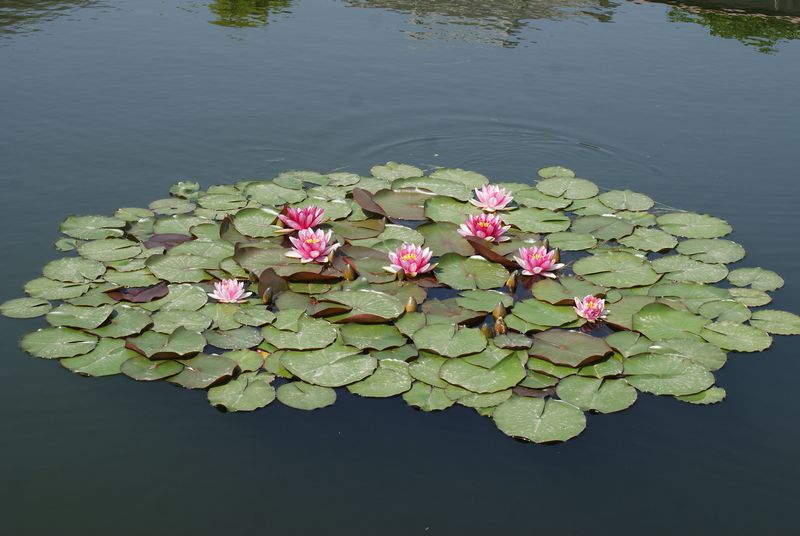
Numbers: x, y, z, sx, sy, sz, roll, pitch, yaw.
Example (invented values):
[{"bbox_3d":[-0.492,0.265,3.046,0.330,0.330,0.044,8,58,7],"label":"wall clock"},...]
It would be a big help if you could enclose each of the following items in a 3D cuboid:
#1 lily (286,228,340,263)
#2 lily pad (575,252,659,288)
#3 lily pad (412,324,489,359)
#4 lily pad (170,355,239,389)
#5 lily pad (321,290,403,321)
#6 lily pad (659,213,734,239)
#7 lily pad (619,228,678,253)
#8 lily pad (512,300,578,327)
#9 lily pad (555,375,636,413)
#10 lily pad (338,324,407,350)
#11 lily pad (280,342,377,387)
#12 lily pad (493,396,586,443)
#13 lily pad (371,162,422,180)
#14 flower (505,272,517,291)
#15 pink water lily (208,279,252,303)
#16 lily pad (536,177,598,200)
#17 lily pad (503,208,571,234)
[{"bbox_3d":[-0.233,-0.071,4.481,0.145,0.061,0.145,0,24,0],"label":"lily"},{"bbox_3d":[0.553,0.005,4.226,0.228,0.025,0.228,0,23,0],"label":"lily pad"},{"bbox_3d":[0.114,0.166,3.818,0.172,0.028,0.177,0,23,0],"label":"lily pad"},{"bbox_3d":[-0.438,0.227,3.704,0.169,0.030,0.176,0,23,0],"label":"lily pad"},{"bbox_3d":[-0.100,0.100,4.187,0.228,0.045,0.195,6,24,14],"label":"lily pad"},{"bbox_3d":[0.837,-0.120,4.736,0.216,0.020,0.197,0,23,0],"label":"lily pad"},{"bbox_3d":[0.680,-0.074,4.569,0.164,0.018,0.155,0,24,0],"label":"lily pad"},{"bbox_3d":[0.372,0.115,4.267,0.167,0.020,0.156,0,24,0],"label":"lily pad"},{"bbox_3d":[0.456,0.293,3.866,0.181,0.020,0.169,0,24,0],"label":"lily pad"},{"bbox_3d":[-0.064,0.164,4.046,0.160,0.035,0.155,0,23,0],"label":"lily pad"},{"bbox_3d":[-0.169,0.232,3.996,0.227,0.025,0.212,0,24,0],"label":"lily pad"},{"bbox_3d":[0.307,0.333,3.669,0.207,0.020,0.207,0,23,0],"label":"lily pad"},{"bbox_3d":[-0.009,-0.298,5.154,0.162,0.020,0.151,0,23,0],"label":"lily pad"},{"bbox_3d":[0.287,0.034,4.323,0.027,0.056,0.027,16,22,-7],"label":"flower"},{"bbox_3d":[-0.432,0.057,4.254,0.112,0.056,0.112,0,23,0],"label":"pink water lily"},{"bbox_3d":[0.482,-0.229,4.777,0.177,0.018,0.190,0,23,0],"label":"lily pad"},{"bbox_3d":[0.371,-0.128,4.532,0.190,0.022,0.186,0,23,0],"label":"lily pad"}]

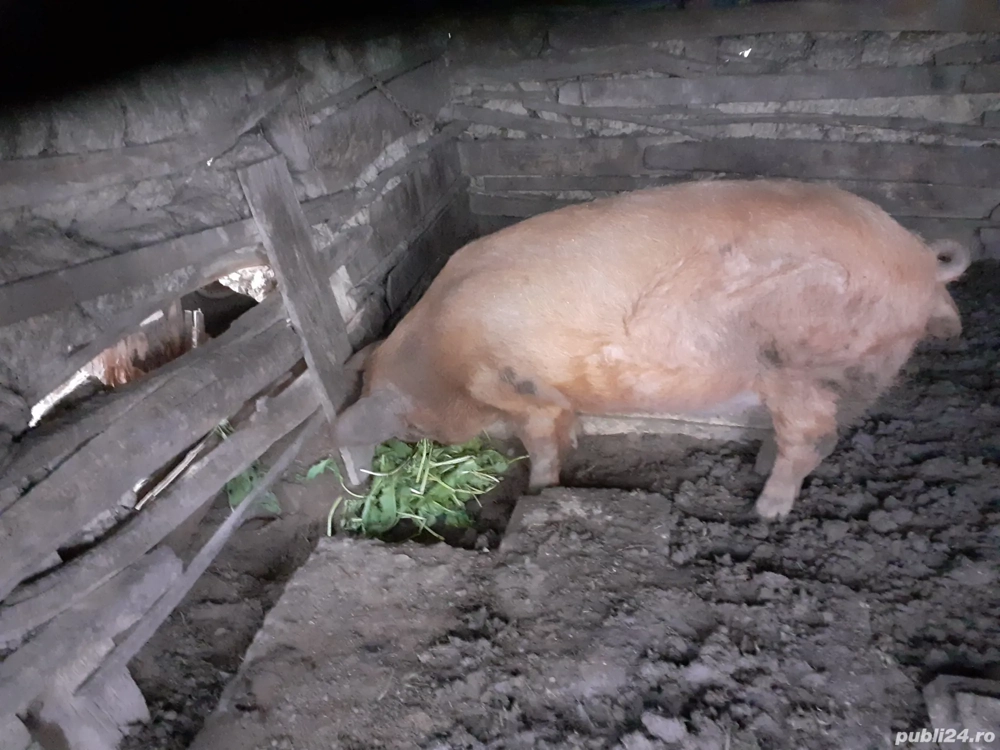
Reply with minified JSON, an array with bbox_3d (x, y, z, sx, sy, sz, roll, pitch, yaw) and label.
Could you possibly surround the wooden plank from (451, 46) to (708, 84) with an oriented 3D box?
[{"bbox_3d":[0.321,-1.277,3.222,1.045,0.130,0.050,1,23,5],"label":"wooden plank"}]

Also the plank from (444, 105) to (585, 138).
[{"bbox_3d":[0.058,-1.087,3.330,0.591,0.068,0.050,8,24,3],"label":"plank"}]

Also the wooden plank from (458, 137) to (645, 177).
[{"bbox_3d":[0.221,-0.947,3.373,0.793,0.154,0.050,1,23,5],"label":"wooden plank"}]

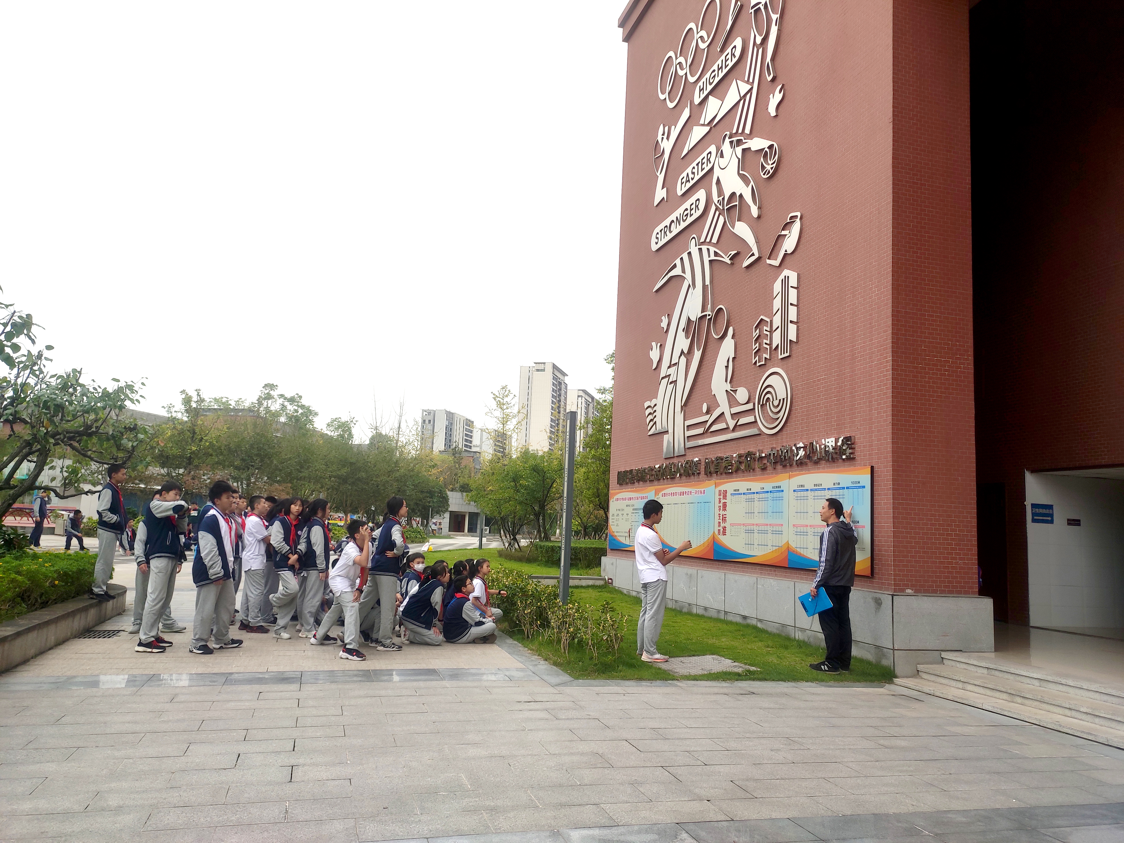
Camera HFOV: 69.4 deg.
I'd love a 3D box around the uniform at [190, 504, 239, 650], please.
[{"bbox_3d":[-3.518,1.590,8.280,0.380,1.430,0.470,3,-8,-4],"label":"uniform"}]

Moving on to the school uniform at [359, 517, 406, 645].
[{"bbox_3d":[-1.994,1.770,9.013,0.500,1.409,0.500,4,-8,-10],"label":"school uniform"}]

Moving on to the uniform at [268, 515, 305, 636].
[{"bbox_3d":[-3.181,1.787,9.413,0.370,1.380,0.420,-1,-9,29],"label":"uniform"}]

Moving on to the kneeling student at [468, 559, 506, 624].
[{"bbox_3d":[-0.982,2.323,10.808,0.550,0.920,0.480,3,-8,-4],"label":"kneeling student"}]

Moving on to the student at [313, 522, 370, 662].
[{"bbox_3d":[-2.297,1.753,8.460,0.580,1.420,0.580,3,-8,-2],"label":"student"}]

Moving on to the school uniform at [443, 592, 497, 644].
[{"bbox_3d":[-1.113,2.354,9.792,0.600,0.570,0.540,4,-8,-8],"label":"school uniform"}]

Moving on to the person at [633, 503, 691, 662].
[{"bbox_3d":[1.071,1.697,8.644,0.600,1.702,0.480,4,-8,-10],"label":"person"}]

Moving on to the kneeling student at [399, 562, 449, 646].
[{"bbox_3d":[-1.588,2.105,9.439,0.570,0.920,0.460,4,-8,-7],"label":"kneeling student"}]

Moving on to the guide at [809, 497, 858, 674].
[{"bbox_3d":[2.924,1.754,8.732,0.430,1.820,0.530,-4,-10,42],"label":"guide"}]

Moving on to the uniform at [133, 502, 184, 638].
[{"bbox_3d":[-4.048,1.515,8.214,0.430,1.425,0.500,1,-8,12],"label":"uniform"}]

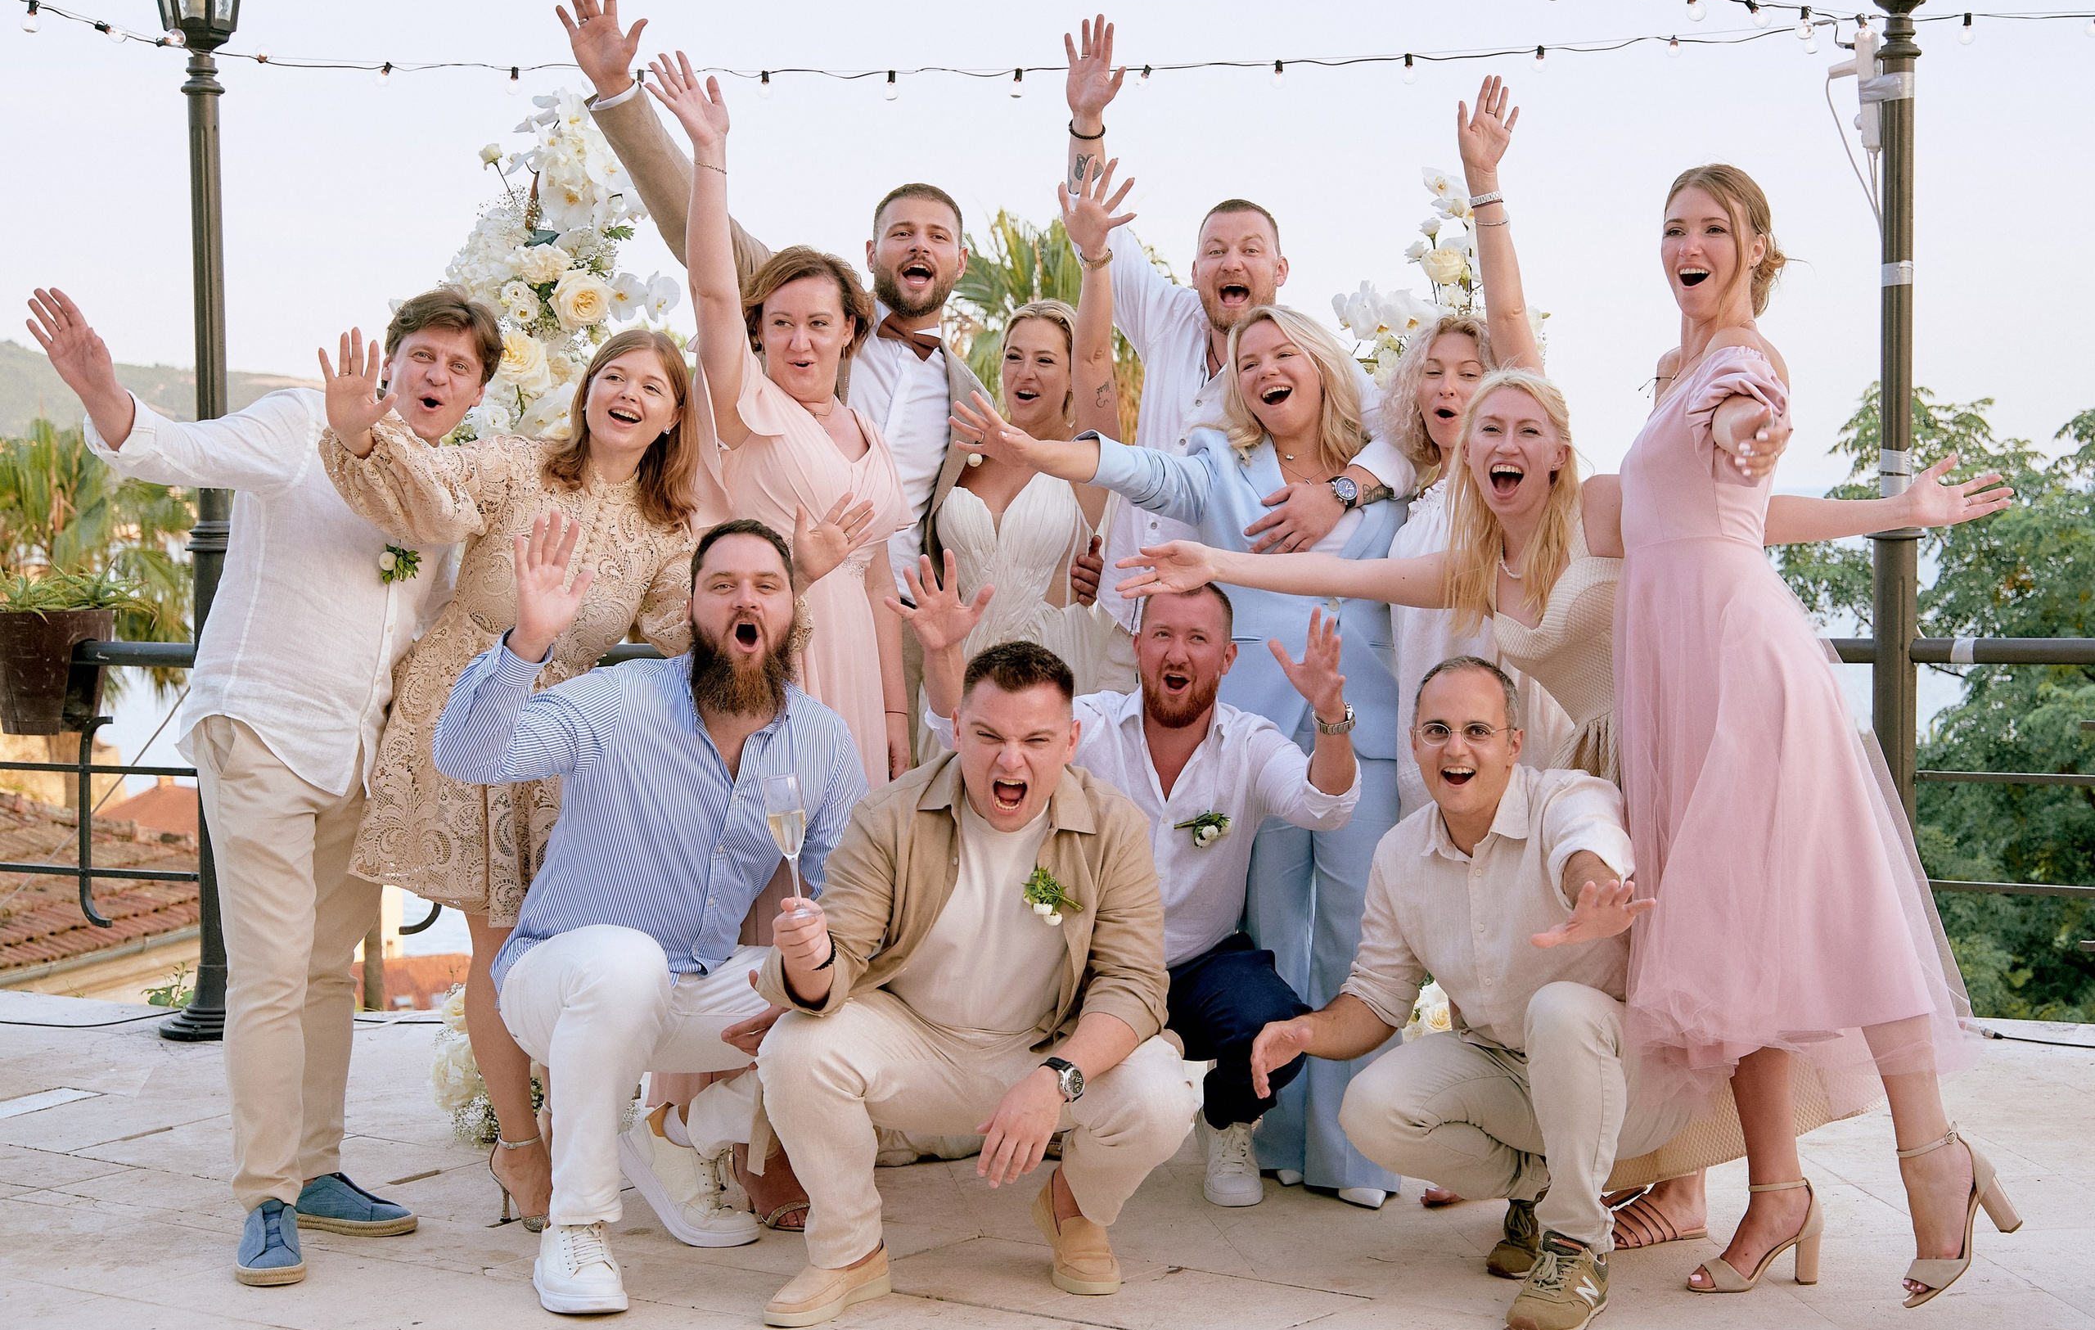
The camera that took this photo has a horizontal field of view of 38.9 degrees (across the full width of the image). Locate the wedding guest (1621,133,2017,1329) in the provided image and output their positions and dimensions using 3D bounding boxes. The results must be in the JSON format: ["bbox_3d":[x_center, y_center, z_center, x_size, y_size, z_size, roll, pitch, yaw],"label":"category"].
[{"bbox_3d":[1.185,0.096,4.634,0.630,1.780,0.720,-3,4,-35],"label":"wedding guest"}]

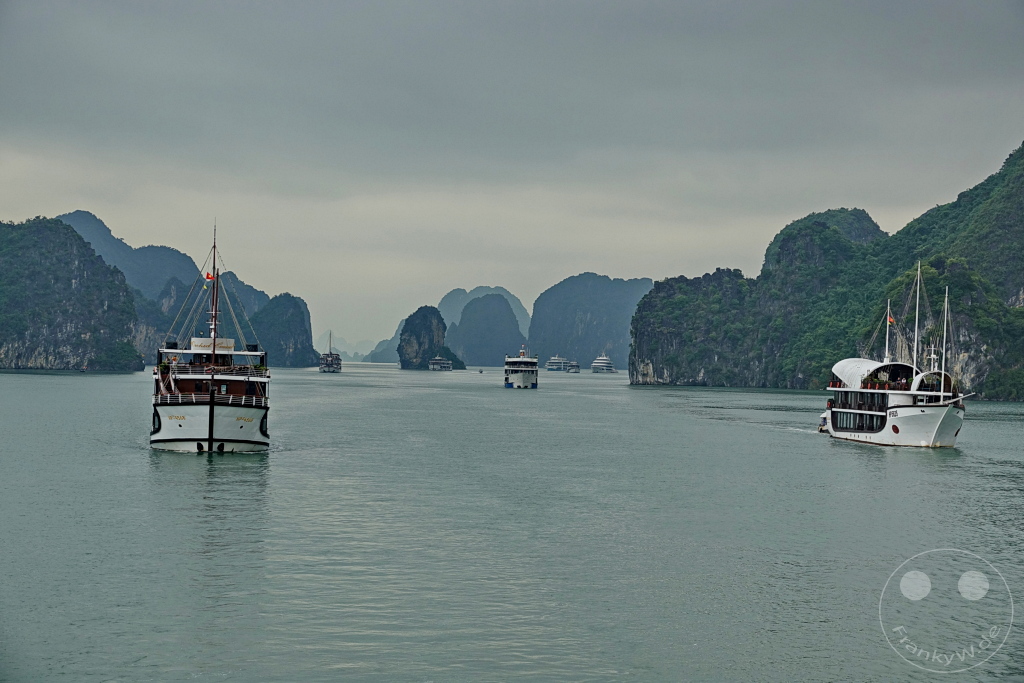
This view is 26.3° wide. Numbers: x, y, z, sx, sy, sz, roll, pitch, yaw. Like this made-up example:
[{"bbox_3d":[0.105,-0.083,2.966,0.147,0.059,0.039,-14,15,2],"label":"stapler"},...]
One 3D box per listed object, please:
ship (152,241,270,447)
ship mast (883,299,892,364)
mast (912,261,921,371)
[{"bbox_3d":[-29.240,-0.290,214.650,11.000,20.600,40.000,1,-1,-8],"label":"ship"},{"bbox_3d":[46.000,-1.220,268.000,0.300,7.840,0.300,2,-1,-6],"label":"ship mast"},{"bbox_3d":[47.540,-2.670,257.000,0.250,13.560,0.250,3,-1,-6],"label":"mast"}]

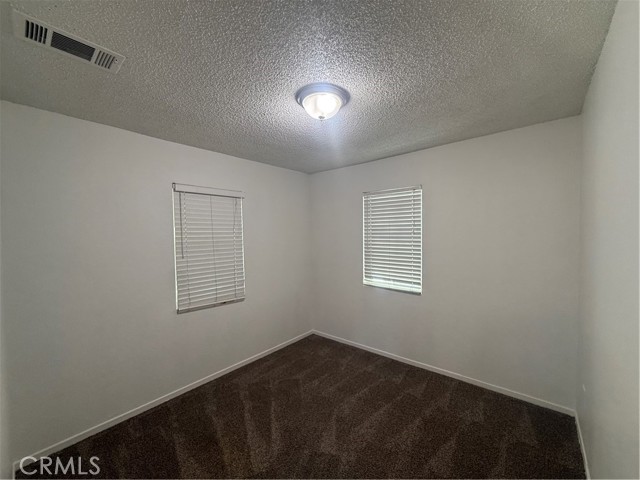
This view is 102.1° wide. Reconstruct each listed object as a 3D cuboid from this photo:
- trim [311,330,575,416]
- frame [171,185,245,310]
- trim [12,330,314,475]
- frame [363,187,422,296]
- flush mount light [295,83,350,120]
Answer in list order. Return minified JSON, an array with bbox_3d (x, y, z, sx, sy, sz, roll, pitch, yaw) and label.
[{"bbox_3d":[0.985,1.417,3.045,2.888,0.058,0.016,0,2,40],"label":"trim"},{"bbox_3d":[-1.133,0.082,2.763,0.060,1.235,0.755,0,2,40],"label":"frame"},{"bbox_3d":[-1.065,1.460,2.845,0.016,0.058,2.970,0,2,40],"label":"trim"},{"bbox_3d":[0.839,-0.004,3.106,0.755,1.220,0.060,0,2,40],"label":"frame"},{"bbox_3d":[0.021,-0.868,1.708,0.364,0.149,0.364,-1,2,0],"label":"flush mount light"}]

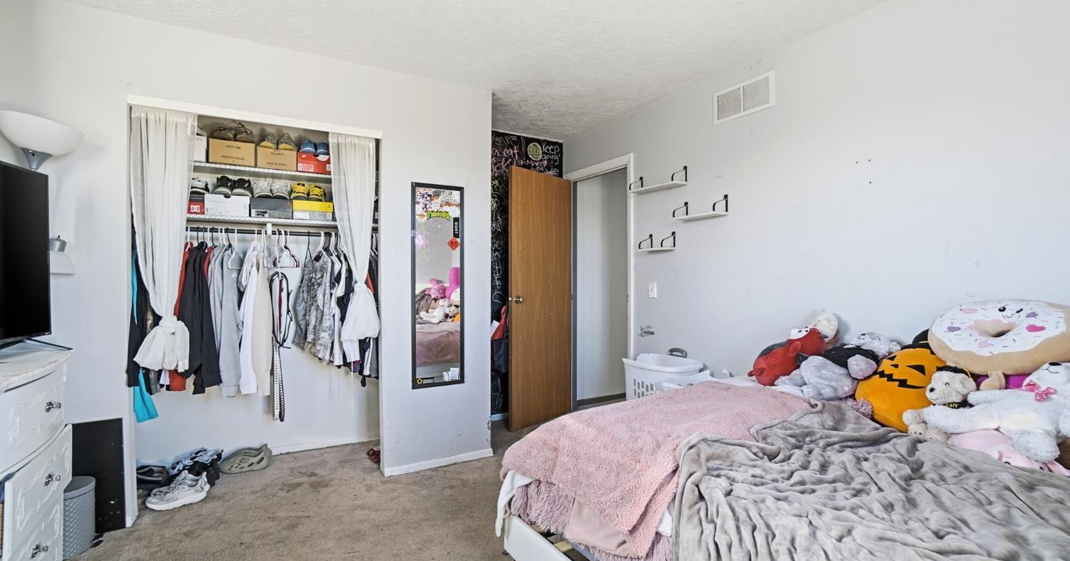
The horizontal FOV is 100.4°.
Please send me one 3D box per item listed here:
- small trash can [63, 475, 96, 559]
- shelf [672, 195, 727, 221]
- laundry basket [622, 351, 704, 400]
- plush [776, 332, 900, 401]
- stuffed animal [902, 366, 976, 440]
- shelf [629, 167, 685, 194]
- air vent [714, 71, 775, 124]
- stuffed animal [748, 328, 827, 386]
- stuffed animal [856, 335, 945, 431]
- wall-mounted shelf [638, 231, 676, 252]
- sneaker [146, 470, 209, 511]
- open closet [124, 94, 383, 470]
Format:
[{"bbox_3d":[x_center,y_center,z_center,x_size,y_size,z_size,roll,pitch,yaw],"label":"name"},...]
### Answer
[{"bbox_3d":[-2.129,1.073,2.003,0.229,0.285,0.229,0,0,-34],"label":"small trash can"},{"bbox_3d":[1.055,-0.466,2.850,0.131,0.129,0.314,0,0,-34],"label":"shelf"},{"bbox_3d":[0.818,0.860,2.798,0.370,0.700,0.490,-1,2,-44],"label":"laundry basket"},{"bbox_3d":[1.317,0.376,1.936,0.430,0.250,0.280,-41,-17,29],"label":"plush"},{"bbox_3d":[1.395,0.425,1.535,0.163,0.229,0.141,0,0,2],"label":"stuffed animal"},{"bbox_3d":[0.835,-0.694,3.070,0.115,0.129,0.443,-1,2,-29],"label":"shelf"},{"bbox_3d":[1.179,-1.038,2.544,0.020,0.189,0.385,-1,2,-29],"label":"air vent"},{"bbox_3d":[1.305,0.395,2.300,0.196,0.206,0.381,0,-38,-34],"label":"stuffed animal"},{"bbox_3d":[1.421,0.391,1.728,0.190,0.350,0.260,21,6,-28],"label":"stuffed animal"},{"bbox_3d":[0.863,-0.274,3.149,0.124,0.131,0.225,0,0,-34],"label":"wall-mounted shelf"},{"bbox_3d":[-1.964,1.151,2.465,0.293,0.126,0.106,0,0,-33],"label":"sneaker"},{"bbox_3d":[-1.592,0.159,2.698,1.180,2.105,0.660,-1,2,-29],"label":"open closet"}]

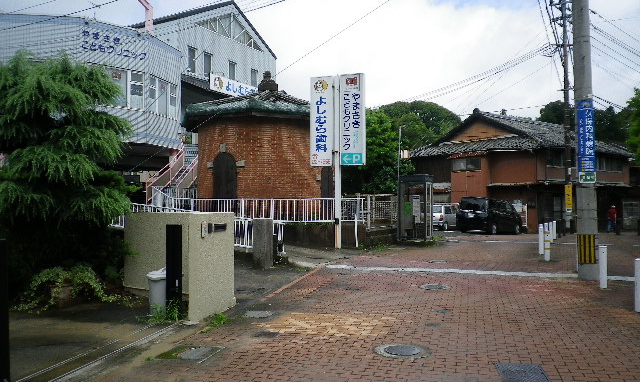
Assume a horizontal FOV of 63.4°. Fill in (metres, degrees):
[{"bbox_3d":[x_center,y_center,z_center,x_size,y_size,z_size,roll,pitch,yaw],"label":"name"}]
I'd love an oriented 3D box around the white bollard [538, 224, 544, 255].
[{"bbox_3d":[6.127,1.371,14.300,0.130,0.780,0.130,0,-1,0],"label":"white bollard"}]

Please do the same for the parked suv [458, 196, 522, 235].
[{"bbox_3d":[8.950,1.310,26.900,1.720,1.780,4.450,-2,-2,42],"label":"parked suv"}]

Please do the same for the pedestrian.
[{"bbox_3d":[15.372,1.492,27.300,0.520,1.500,0.380,0,-1,0],"label":"pedestrian"}]

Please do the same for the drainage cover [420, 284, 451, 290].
[{"bbox_3d":[2.108,1.765,9.448,0.560,0.030,0.560,-1,-1,16],"label":"drainage cover"}]

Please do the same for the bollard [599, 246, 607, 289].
[{"bbox_3d":[5.093,1.368,9.300,0.130,0.760,0.130,0,-1,0],"label":"bollard"}]

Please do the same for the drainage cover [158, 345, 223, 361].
[{"bbox_3d":[-1.386,1.726,5.469,0.510,0.030,0.580,-1,-1,7],"label":"drainage cover"}]

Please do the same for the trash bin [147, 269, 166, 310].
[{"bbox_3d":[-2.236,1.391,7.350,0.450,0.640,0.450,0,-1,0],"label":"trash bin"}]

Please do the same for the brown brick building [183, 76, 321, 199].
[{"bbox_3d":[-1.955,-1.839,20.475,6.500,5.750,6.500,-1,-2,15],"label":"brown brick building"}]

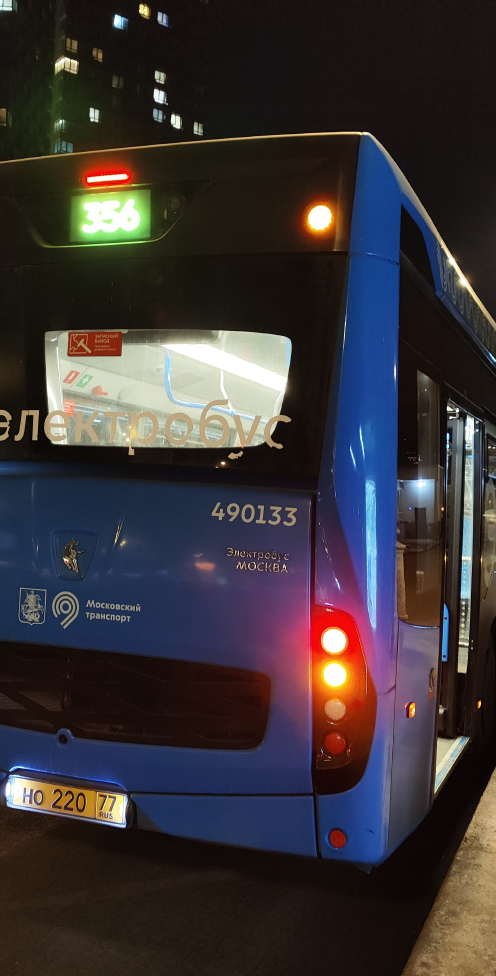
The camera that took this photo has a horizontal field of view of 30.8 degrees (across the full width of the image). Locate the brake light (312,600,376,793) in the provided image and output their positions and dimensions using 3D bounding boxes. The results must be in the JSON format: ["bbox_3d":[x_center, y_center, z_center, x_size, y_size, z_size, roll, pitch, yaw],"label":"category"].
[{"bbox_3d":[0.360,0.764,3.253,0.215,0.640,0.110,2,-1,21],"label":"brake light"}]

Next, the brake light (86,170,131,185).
[{"bbox_3d":[-0.574,-1.276,3.708,0.215,0.040,0.035,2,-1,22],"label":"brake light"}]

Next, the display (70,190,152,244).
[{"bbox_3d":[-0.563,-1.105,3.681,0.375,0.200,0.050,2,-1,22],"label":"display"}]

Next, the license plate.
[{"bbox_3d":[-0.727,1.248,3.606,0.530,0.125,0.020,2,-1,21],"label":"license plate"}]

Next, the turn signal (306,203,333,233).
[{"bbox_3d":[0.272,-1.017,3.400,0.100,0.100,0.035,2,-1,21],"label":"turn signal"}]

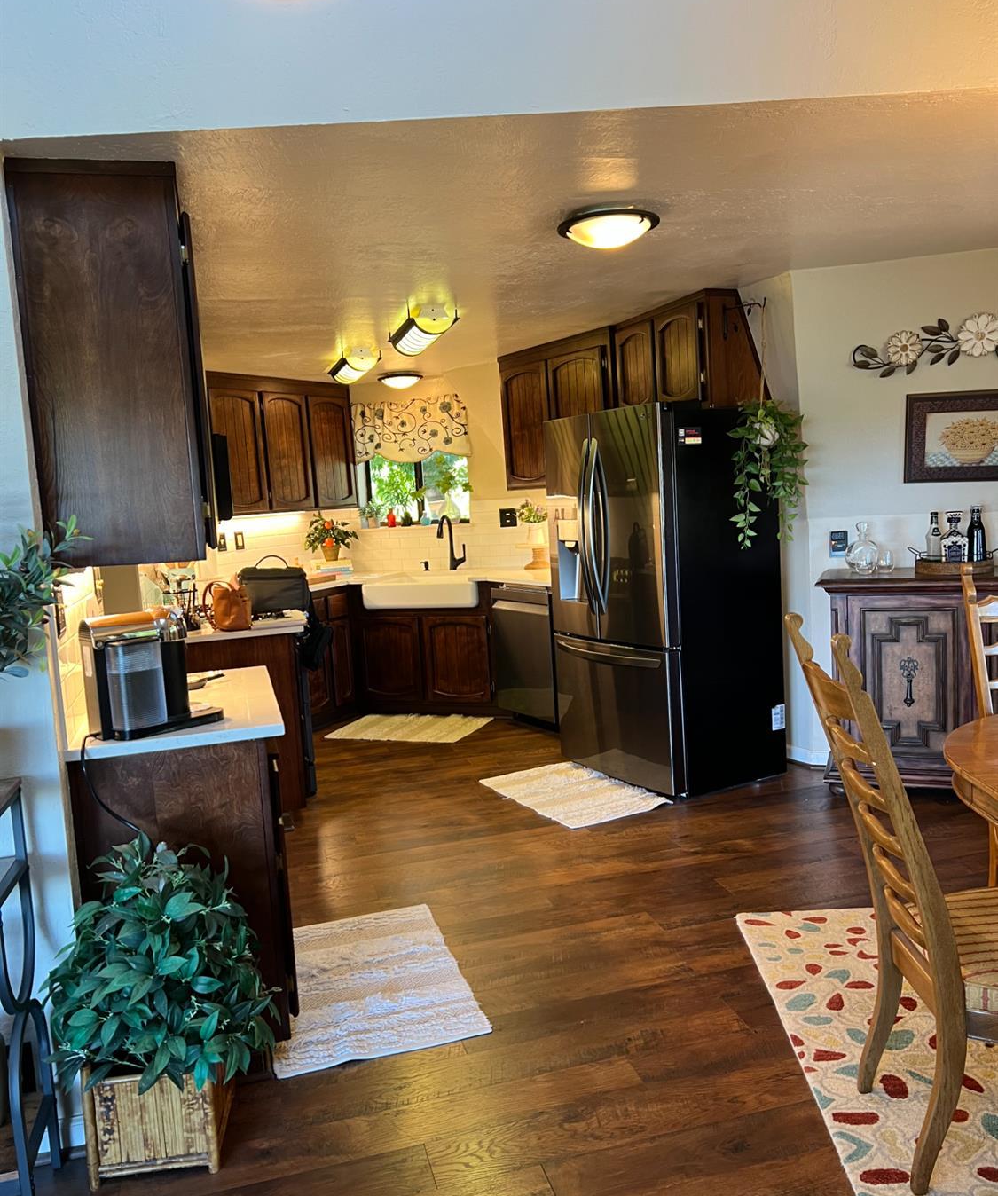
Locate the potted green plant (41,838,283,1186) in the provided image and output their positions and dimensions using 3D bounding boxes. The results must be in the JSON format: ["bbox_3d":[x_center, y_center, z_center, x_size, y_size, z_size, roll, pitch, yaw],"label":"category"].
[{"bbox_3d":[-0.757,0.895,2.252,0.470,0.740,0.420,-5,6,-12],"label":"potted green plant"}]

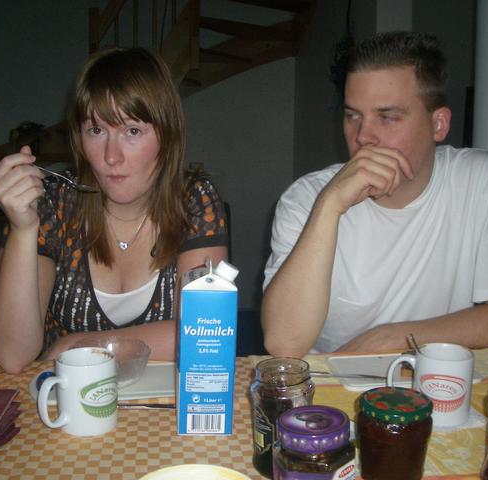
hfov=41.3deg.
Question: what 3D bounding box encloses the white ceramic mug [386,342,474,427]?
[{"bbox_3d":[0.268,0.207,0.935,0.118,0.098,0.080,4,9,18],"label":"white ceramic mug"}]

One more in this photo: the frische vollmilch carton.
[{"bbox_3d":[-0.050,0.138,0.886,0.072,0.240,0.072,0,9,-6],"label":"frische vollmilch carton"}]

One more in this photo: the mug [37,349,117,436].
[{"bbox_3d":[-0.226,0.209,0.872,0.080,0.098,0.118,7,11,34],"label":"mug"}]

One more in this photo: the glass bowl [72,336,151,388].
[{"bbox_3d":[-0.211,0.197,1.029,0.128,0.052,0.128,1,9,0],"label":"glass bowl"}]

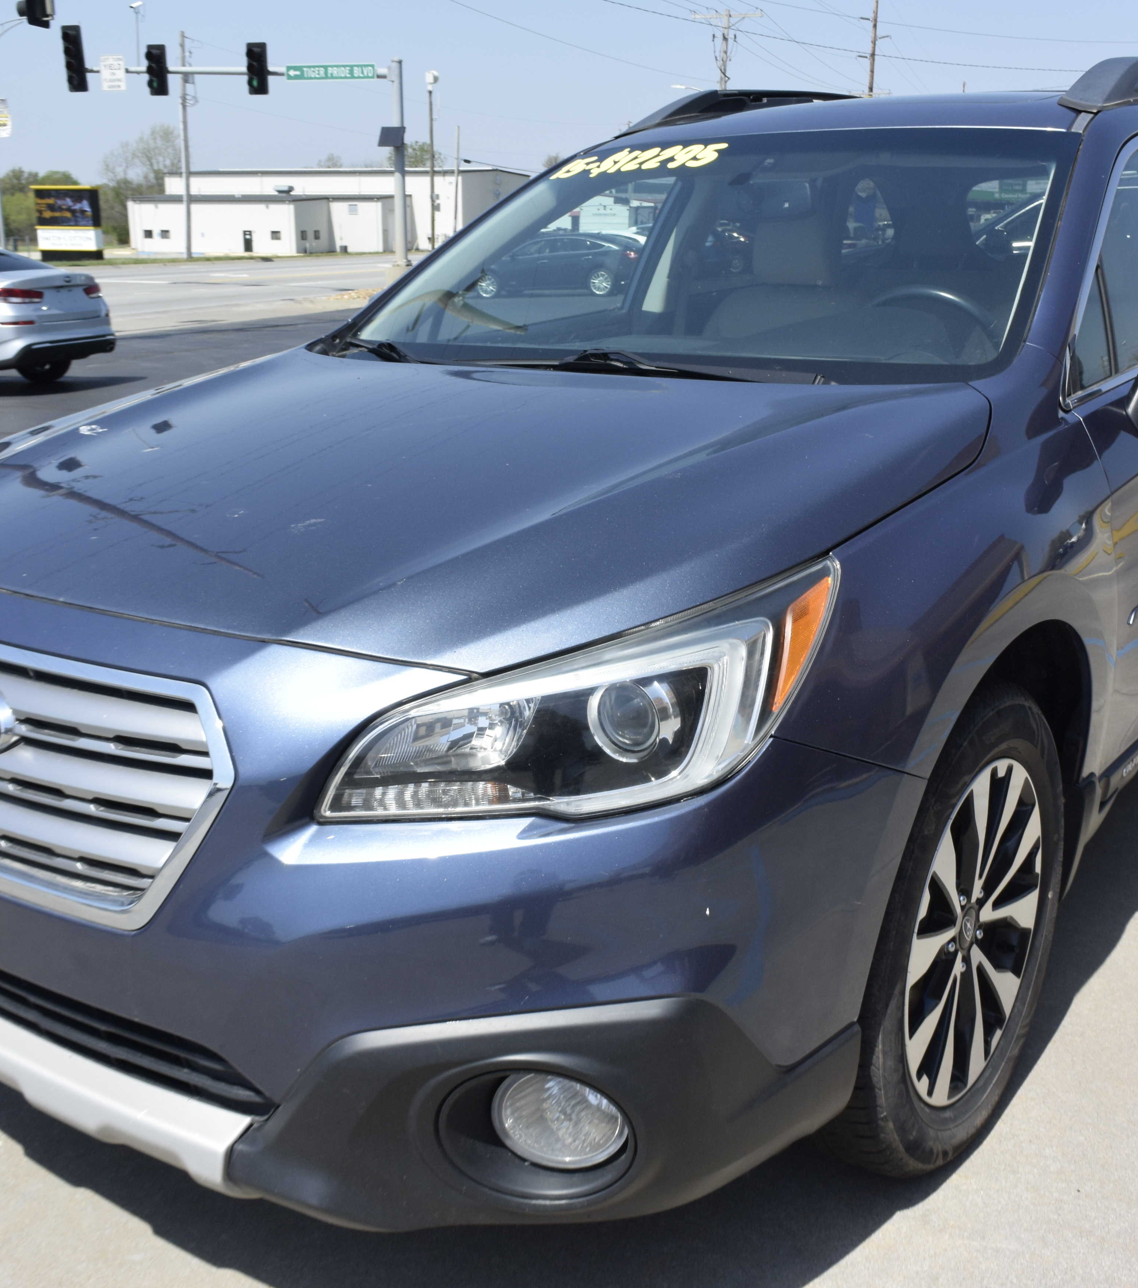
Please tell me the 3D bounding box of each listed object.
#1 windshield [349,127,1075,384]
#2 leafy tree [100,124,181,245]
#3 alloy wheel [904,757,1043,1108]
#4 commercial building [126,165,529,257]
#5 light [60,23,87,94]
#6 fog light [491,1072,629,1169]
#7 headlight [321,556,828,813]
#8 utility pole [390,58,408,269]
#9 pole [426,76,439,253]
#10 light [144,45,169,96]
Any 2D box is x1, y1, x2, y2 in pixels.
[{"bbox_3d":[0.268,-0.788,2.829,1.460,0.140,0.930,9,49,35],"label":"windshield"},{"bbox_3d":[-45.279,-48.422,153.309,9.000,12.345,8.500,0,16,0],"label":"leafy tree"},{"bbox_3d":[0.498,0.388,2.071,0.190,0.490,0.490,9,19,35],"label":"alloy wheel"},{"bbox_3d":[-29.132,-47.930,160.526,39.364,9.200,27.671,7,16,23],"label":"commercial building"},{"bbox_3d":[-13.647,-16.163,40.000,0.620,1.680,0.420,6,17,18],"label":"light"},{"bbox_3d":[-0.004,0.503,1.551,0.135,0.120,0.075,6,17,26],"label":"fog light"},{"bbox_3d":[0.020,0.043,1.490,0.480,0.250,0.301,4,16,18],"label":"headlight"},{"bbox_3d":[-4.245,-11.994,36.313,0.330,5.016,0.330,0,16,0],"label":"utility pole"},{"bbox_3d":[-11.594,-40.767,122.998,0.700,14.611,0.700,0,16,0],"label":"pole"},{"bbox_3d":[-9.302,-12.893,32.547,0.350,1.070,0.420,3,15,9],"label":"light"}]

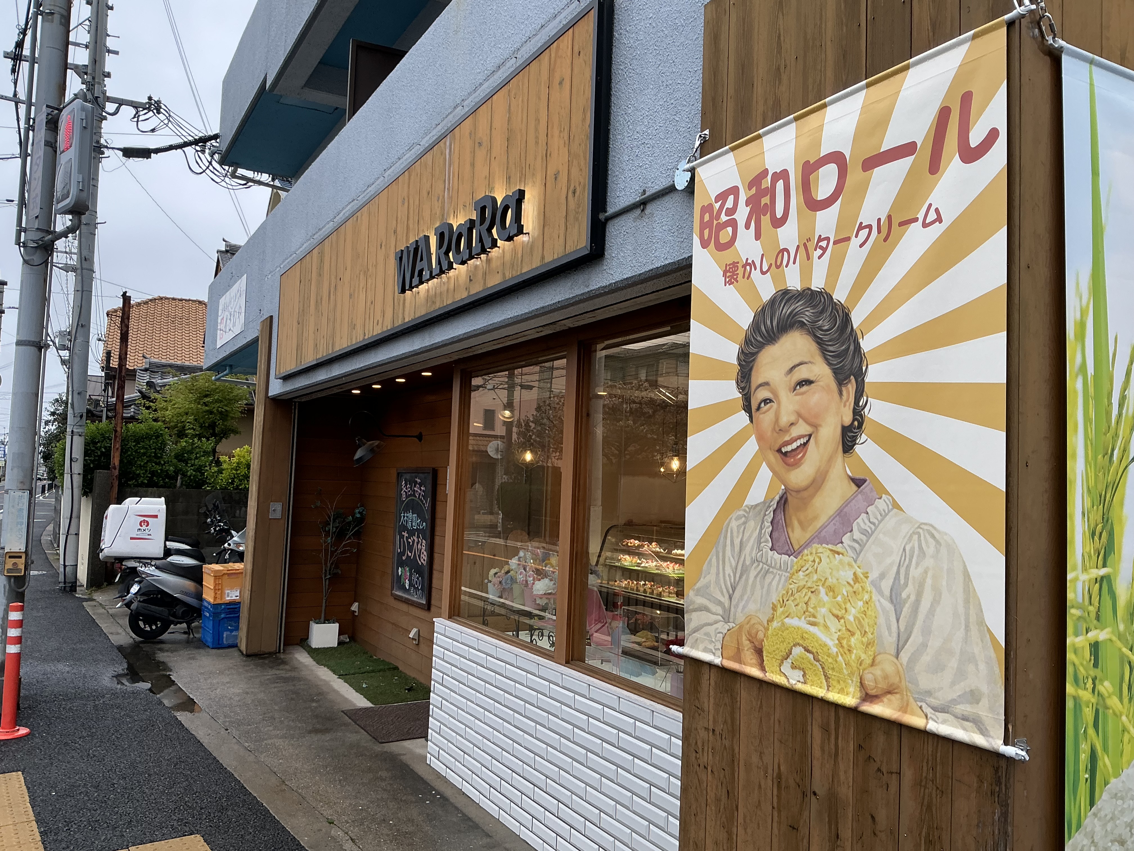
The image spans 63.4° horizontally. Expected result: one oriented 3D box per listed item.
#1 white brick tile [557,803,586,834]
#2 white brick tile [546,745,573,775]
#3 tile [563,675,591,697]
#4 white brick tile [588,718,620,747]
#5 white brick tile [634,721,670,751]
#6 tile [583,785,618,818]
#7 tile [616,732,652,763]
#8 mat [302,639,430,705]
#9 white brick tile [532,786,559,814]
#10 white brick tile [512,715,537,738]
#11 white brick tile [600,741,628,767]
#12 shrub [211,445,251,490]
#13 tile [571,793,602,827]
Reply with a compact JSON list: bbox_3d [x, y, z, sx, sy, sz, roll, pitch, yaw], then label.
[{"bbox_3d":[0.021,1.668,3.890,0.020,0.067,0.228,4,-4,-29],"label":"white brick tile"},{"bbox_3d":[-0.032,1.454,3.984,0.014,0.061,0.226,4,-4,-29],"label":"white brick tile"},{"bbox_3d":[0.037,1.109,3.906,0.014,0.057,0.226,4,-4,-29],"label":"tile"},{"bbox_3d":[0.151,1.262,3.784,0.014,0.062,0.228,4,-4,-29],"label":"white brick tile"},{"bbox_3d":[0.315,1.151,3.398,0.014,0.061,0.226,4,-4,-29],"label":"white brick tile"},{"bbox_3d":[0.140,1.542,3.741,0.015,0.063,0.228,4,-4,-29],"label":"tile"},{"bbox_3d":[0.265,1.253,3.579,0.014,0.062,0.228,4,-4,-29],"label":"tile"},{"bbox_3d":[-1.812,2.126,8.083,0.620,0.030,2.760,4,-4,-29],"label":"mat"},{"bbox_3d":[-0.097,1.665,4.071,0.014,0.061,0.226,4,-4,-29],"label":"white brick tile"},{"bbox_3d":[-0.199,1.430,4.389,0.014,0.062,0.228,4,-4,-29],"label":"white brick tile"},{"bbox_3d":[0.204,1.308,3.611,0.020,0.067,0.228,4,-4,-29],"label":"white brick tile"},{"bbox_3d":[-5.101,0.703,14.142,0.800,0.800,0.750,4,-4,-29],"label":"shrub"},{"bbox_3d":[0.080,1.617,3.839,0.015,0.063,0.228,4,-4,-29],"label":"tile"}]

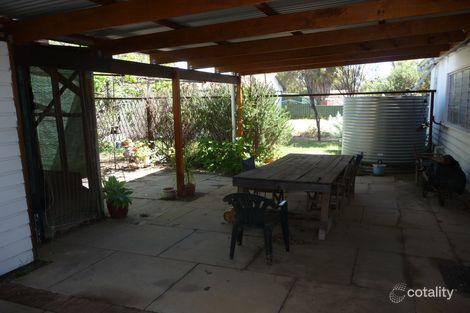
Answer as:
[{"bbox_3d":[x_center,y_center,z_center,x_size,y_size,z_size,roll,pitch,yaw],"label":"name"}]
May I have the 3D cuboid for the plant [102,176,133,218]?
[{"bbox_3d":[-1.846,0.624,5.710,0.440,0.590,0.440,-5,9,-18],"label":"plant"}]

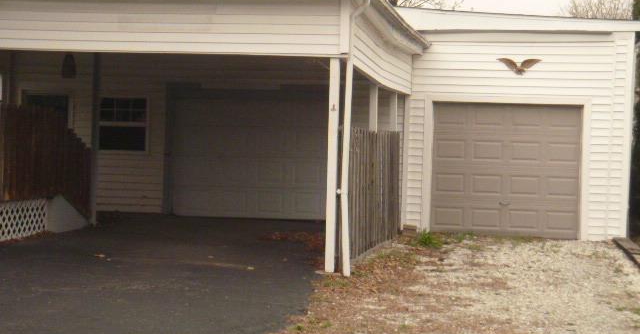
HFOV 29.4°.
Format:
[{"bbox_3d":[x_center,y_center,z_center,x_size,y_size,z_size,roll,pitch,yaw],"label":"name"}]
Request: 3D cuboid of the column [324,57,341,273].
[{"bbox_3d":[0.152,-0.015,13.873,0.096,2.420,0.096,2,1,10],"label":"column"}]

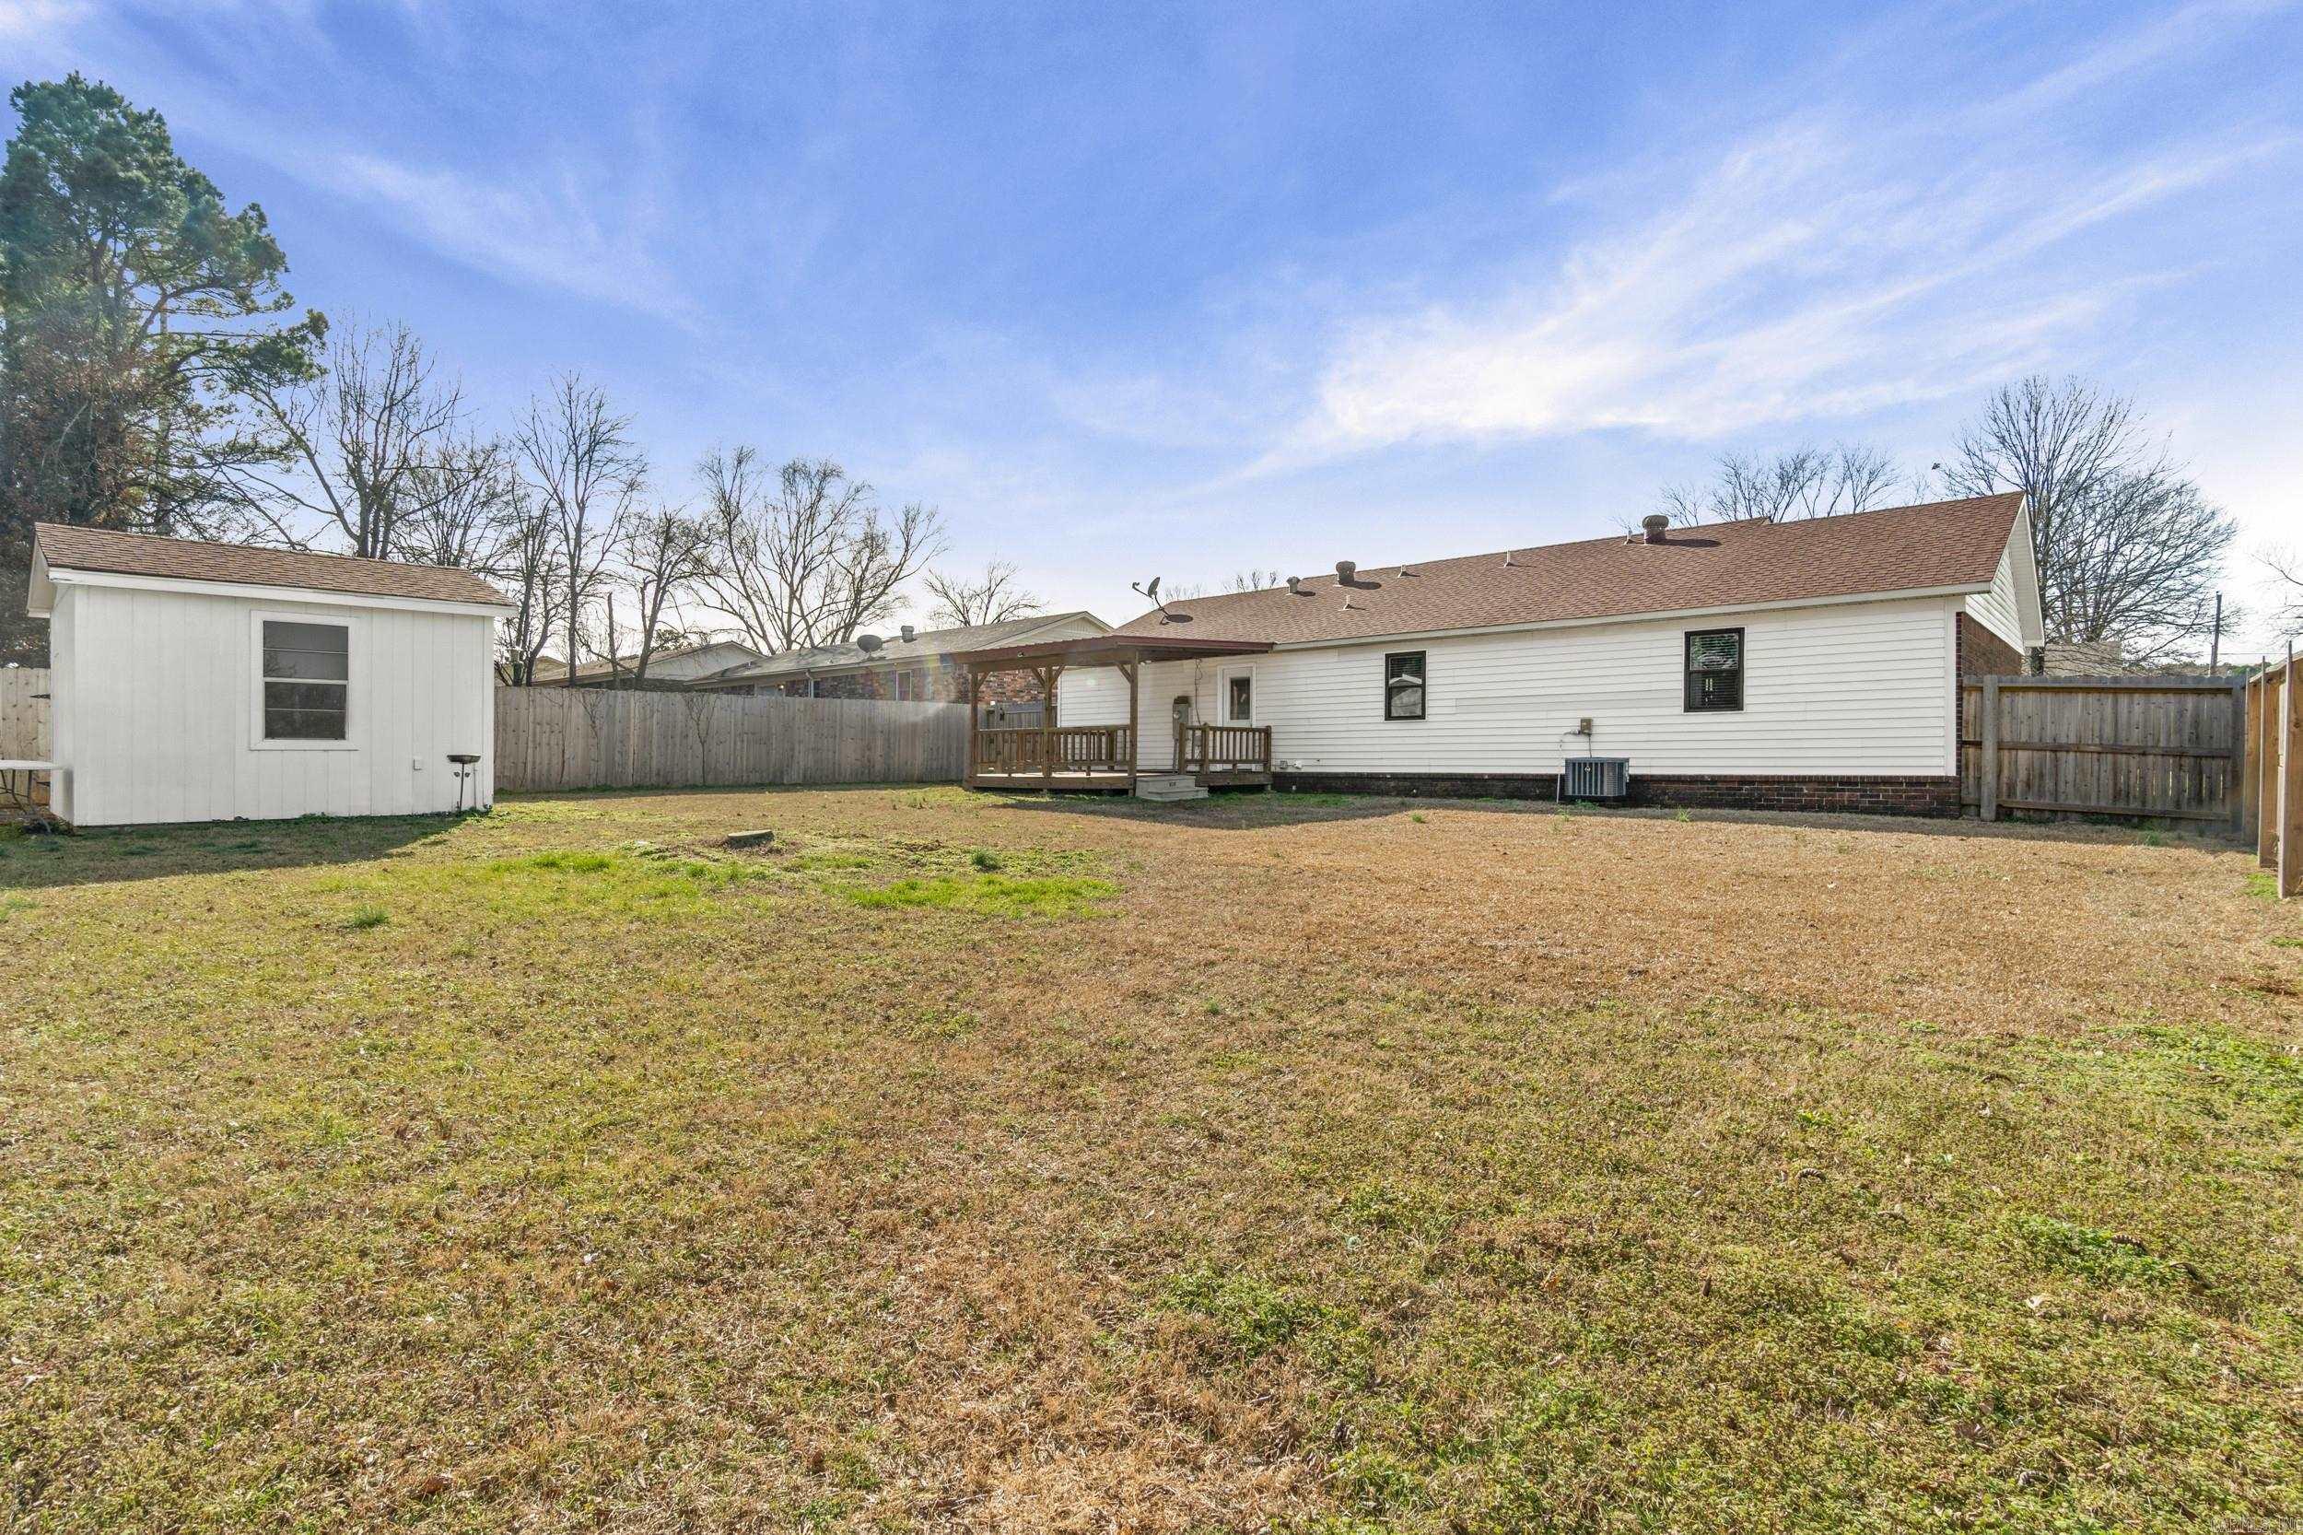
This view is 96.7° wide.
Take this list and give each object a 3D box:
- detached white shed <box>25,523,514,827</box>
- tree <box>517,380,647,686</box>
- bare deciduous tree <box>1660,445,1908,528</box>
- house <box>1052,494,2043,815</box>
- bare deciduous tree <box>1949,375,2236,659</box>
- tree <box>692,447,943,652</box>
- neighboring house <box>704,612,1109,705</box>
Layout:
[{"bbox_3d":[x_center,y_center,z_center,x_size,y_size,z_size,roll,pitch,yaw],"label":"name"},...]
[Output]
[{"bbox_3d":[-10.850,-1.030,12.800,3.600,3.250,4.100,0,0,42],"label":"detached white shed"},{"bbox_3d":[-15.600,-5.280,28.000,3.600,11.000,3.600,0,0,-29],"label":"tree"},{"bbox_3d":[23.300,-5.850,38.000,8.800,12.500,8.600,0,0,32],"label":"bare deciduous tree"},{"bbox_3d":[7.400,-1.970,22.950,18.000,5.200,9.600,0,0,43],"label":"house"},{"bbox_3d":[27.600,-5.500,30.000,7.000,12.000,7.000,0,0,43],"label":"bare deciduous tree"},{"bbox_3d":[-14.300,-6.900,44.000,10.300,13.900,9.800,0,0,-18],"label":"tree"},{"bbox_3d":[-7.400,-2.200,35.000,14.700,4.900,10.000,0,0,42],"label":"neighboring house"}]

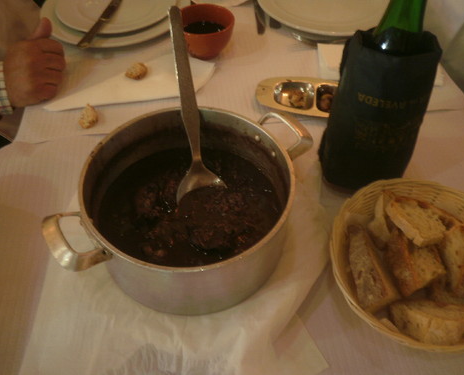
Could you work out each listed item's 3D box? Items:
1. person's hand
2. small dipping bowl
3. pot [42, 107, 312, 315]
[{"bbox_3d":[-0.293,-0.182,0.662,0.100,0.085,0.085,-14,52,-13],"label":"person's hand"},{"bbox_3d":[-0.042,-0.255,0.749,0.093,0.061,0.093,1,51,-1],"label":"small dipping bowl"},{"bbox_3d":[-0.044,0.019,0.499,0.294,0.099,0.220,-27,56,-22],"label":"pot"}]

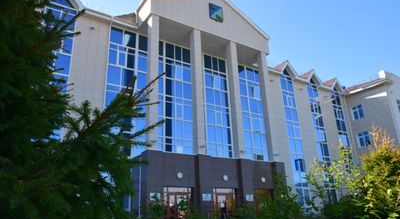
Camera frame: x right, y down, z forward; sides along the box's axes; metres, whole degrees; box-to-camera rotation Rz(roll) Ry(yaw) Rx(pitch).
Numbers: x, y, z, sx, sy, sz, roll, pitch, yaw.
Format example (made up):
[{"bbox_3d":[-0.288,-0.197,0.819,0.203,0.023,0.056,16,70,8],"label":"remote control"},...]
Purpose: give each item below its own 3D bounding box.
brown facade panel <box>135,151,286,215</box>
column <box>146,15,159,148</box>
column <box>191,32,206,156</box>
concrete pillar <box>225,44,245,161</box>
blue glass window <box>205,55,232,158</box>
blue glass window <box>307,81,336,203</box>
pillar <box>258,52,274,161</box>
[{"bbox_3d":[1.218,5.911,21.916,12.130,4.351,2.772,11,-23,-32],"label":"brown facade panel"},{"bbox_3d":[-3.224,-2.101,20.464,0.588,10.030,0.613,11,-23,-32],"label":"column"},{"bbox_3d":[-0.214,-1.532,22.370,0.630,10.030,0.613,11,-23,-32],"label":"column"},{"bbox_3d":[2.884,-0.945,24.331,0.613,10.030,0.613,11,-23,-32],"label":"concrete pillar"},{"bbox_3d":[1.562,-0.380,26.354,2.738,9.307,0.252,11,-23,-32],"label":"blue glass window"},{"bbox_3d":[13.433,3.162,33.373,2.016,14.028,0.252,11,-23,-32],"label":"blue glass window"},{"bbox_3d":[5.824,-0.389,26.192,0.622,10.030,0.613,11,-23,-32],"label":"pillar"}]

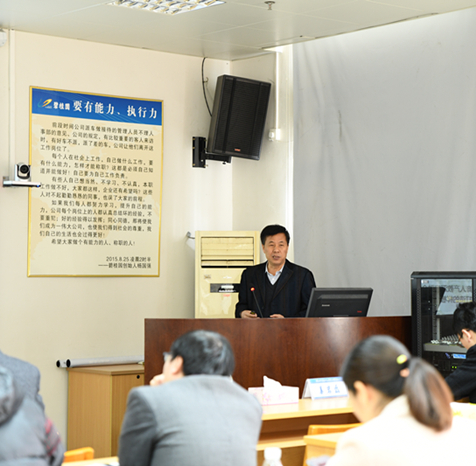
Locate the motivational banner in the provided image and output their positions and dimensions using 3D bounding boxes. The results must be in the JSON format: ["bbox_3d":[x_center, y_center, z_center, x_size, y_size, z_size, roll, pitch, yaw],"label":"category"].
[{"bbox_3d":[-1.046,-0.360,10.258,1.210,1.390,0.030,2,-3,-41],"label":"motivational banner"}]

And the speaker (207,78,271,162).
[{"bbox_3d":[-0.033,-0.903,10.661,0.390,0.600,0.350,8,2,-23],"label":"speaker"}]

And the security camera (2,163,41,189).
[{"bbox_3d":[-1.543,-0.411,9.717,0.240,0.172,0.145,2,-3,-36],"label":"security camera"}]

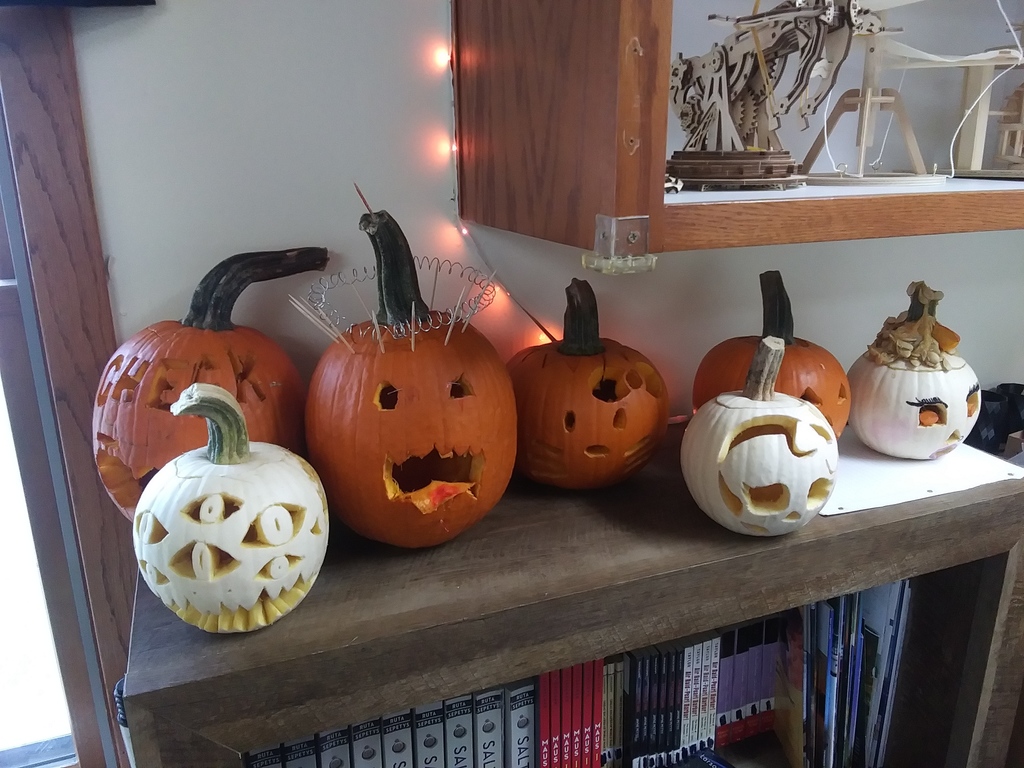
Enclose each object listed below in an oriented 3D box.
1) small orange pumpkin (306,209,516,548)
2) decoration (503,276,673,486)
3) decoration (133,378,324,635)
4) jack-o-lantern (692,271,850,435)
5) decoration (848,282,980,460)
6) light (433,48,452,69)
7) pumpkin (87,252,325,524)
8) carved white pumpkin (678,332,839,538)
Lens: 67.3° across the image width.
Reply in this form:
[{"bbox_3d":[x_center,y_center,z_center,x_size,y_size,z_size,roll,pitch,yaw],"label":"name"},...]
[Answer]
[{"bbox_3d":[-0.102,-0.004,0.778,0.213,0.339,0.213,-5,17,-17],"label":"small orange pumpkin"},{"bbox_3d":[0.087,-0.003,0.930,0.204,0.249,0.204,-1,16,-3],"label":"decoration"},{"bbox_3d":[-0.238,0.098,0.652,0.156,0.214,0.156,-9,19,-28],"label":"decoration"},{"bbox_3d":[0.344,-0.027,1.014,0.198,0.245,0.198,-8,18,-25],"label":"jack-o-lantern"},{"bbox_3d":[0.527,-0.017,1.002,0.154,0.231,0.154,-4,17,-12],"label":"decoration"},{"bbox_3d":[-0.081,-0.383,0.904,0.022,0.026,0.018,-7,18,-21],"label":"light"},{"bbox_3d":[-0.307,0.015,0.792,0.231,0.296,0.203,-1,16,-1],"label":"pumpkin"},{"bbox_3d":[0.261,0.052,0.809,0.158,0.210,0.158,-4,17,-12],"label":"carved white pumpkin"}]

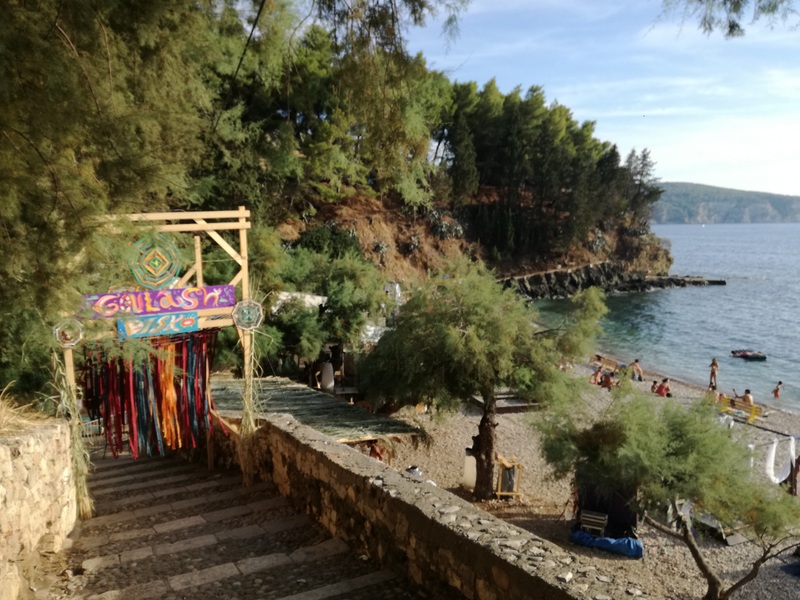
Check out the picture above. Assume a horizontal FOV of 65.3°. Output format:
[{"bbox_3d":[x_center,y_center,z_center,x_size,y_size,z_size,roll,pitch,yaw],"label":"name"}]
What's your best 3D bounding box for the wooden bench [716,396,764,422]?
[{"bbox_3d":[14.435,4.570,26.370,0.620,0.690,1.950,-2,7,-16],"label":"wooden bench"}]

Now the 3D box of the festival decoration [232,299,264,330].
[{"bbox_3d":[-1.781,0.177,7.300,0.360,0.350,0.040,-4,8,-27],"label":"festival decoration"}]

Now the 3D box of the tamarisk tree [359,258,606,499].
[{"bbox_3d":[2.092,2.023,15.658,6.000,6.100,5.600,0,7,0],"label":"tamarisk tree"}]

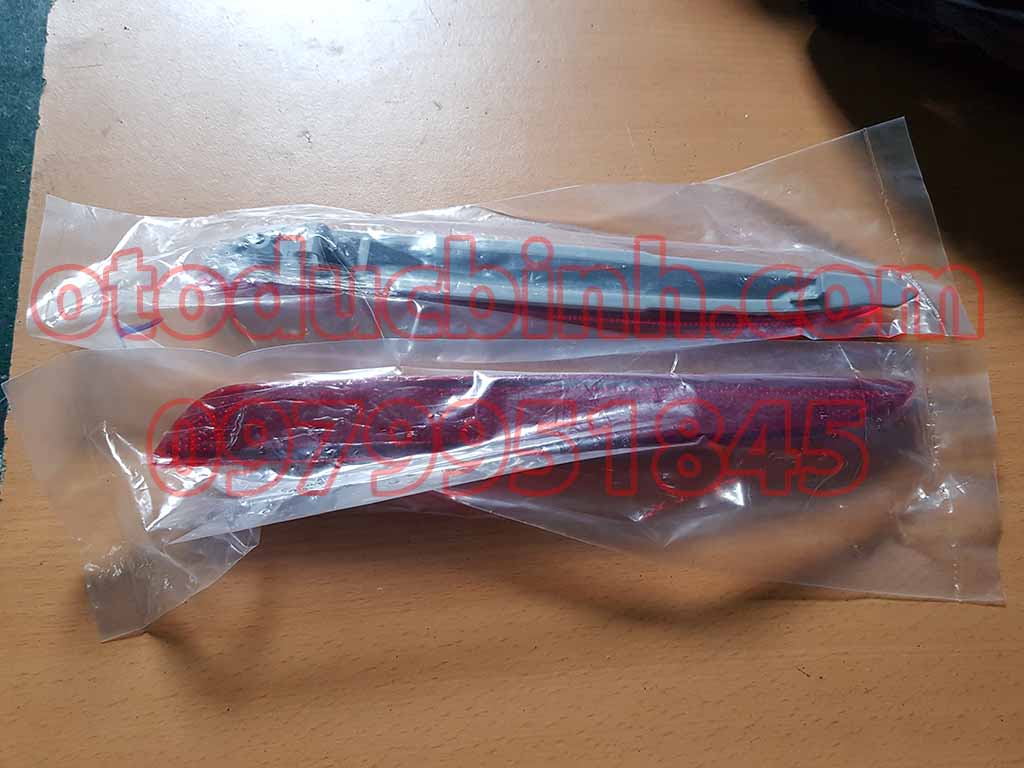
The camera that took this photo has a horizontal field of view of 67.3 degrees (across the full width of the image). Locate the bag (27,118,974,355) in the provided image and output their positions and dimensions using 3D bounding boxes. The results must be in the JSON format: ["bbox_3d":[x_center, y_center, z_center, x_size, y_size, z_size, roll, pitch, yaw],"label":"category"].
[{"bbox_3d":[-0.007,-0.078,0.414,0.507,0.038,0.121,-2,77,0],"label":"bag"}]

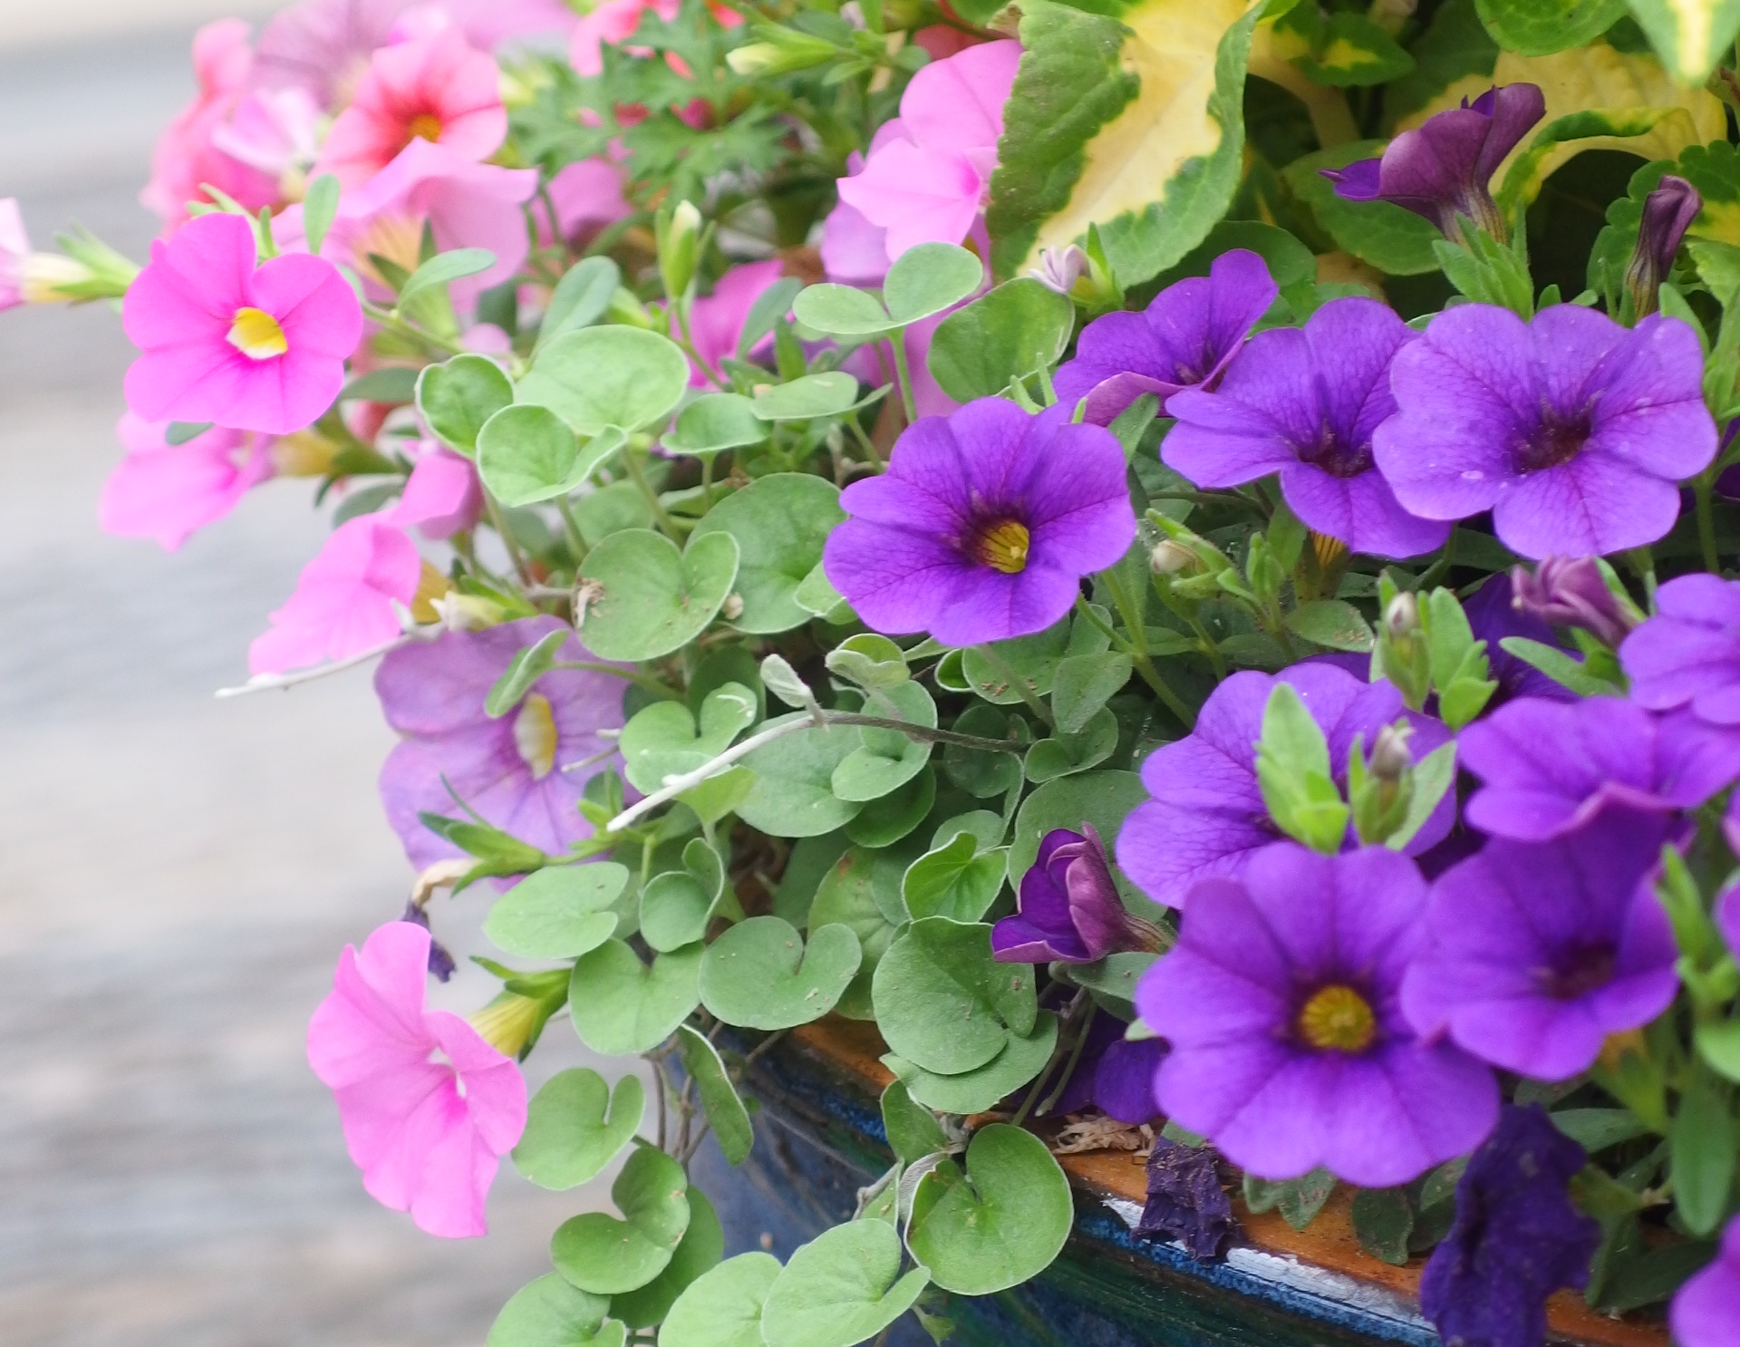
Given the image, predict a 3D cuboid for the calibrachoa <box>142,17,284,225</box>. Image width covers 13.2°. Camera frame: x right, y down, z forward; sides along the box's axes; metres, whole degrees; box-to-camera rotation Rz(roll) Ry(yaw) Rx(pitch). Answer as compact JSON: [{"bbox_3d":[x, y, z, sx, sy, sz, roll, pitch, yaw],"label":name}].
[{"bbox_3d":[-0.080,-0.067,0.920,0.012,0.025,0.025,11,9,-35],"label":"calibrachoa"}]

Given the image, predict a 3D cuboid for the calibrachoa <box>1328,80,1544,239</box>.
[{"bbox_3d":[0.061,-0.055,0.810,0.025,0.015,0.022,-11,-14,-33],"label":"calibrachoa"}]

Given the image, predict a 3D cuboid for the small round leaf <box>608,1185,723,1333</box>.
[{"bbox_3d":[-0.026,0.070,0.900,0.018,0.018,0.005,4,-12,-5],"label":"small round leaf"}]

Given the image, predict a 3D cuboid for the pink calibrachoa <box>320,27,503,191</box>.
[{"bbox_3d":[-0.061,-0.071,1.007,0.025,0.026,0.019,5,-21,-1],"label":"pink calibrachoa"}]

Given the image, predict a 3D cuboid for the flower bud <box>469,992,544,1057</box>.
[{"bbox_3d":[-0.042,0.040,0.860,0.009,0.007,0.007,-28,0,-30],"label":"flower bud"}]

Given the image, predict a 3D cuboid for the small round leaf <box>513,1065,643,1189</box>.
[{"bbox_3d":[-0.032,0.051,0.840,0.015,0.015,0.004,10,-23,24],"label":"small round leaf"}]

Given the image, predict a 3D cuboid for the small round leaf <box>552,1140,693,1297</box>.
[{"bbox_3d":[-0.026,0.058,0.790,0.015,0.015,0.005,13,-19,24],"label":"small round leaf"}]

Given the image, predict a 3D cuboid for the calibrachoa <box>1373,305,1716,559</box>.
[{"bbox_3d":[0.068,-0.022,0.758,0.034,0.015,0.031,6,54,8],"label":"calibrachoa"}]

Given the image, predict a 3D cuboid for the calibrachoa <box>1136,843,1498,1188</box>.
[{"bbox_3d":[0.045,0.034,0.745,0.035,0.033,0.018,3,-11,2],"label":"calibrachoa"}]

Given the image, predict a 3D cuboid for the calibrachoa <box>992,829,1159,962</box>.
[{"bbox_3d":[0.021,0.023,0.775,0.018,0.015,0.015,13,16,-27],"label":"calibrachoa"}]

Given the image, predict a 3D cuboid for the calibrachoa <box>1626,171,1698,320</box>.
[{"bbox_3d":[0.085,-0.045,0.800,0.007,0.015,0.007,18,6,0],"label":"calibrachoa"}]

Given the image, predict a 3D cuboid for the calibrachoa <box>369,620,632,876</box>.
[{"bbox_3d":[-0.041,0.009,0.905,0.036,0.031,0.020,17,5,34],"label":"calibrachoa"}]

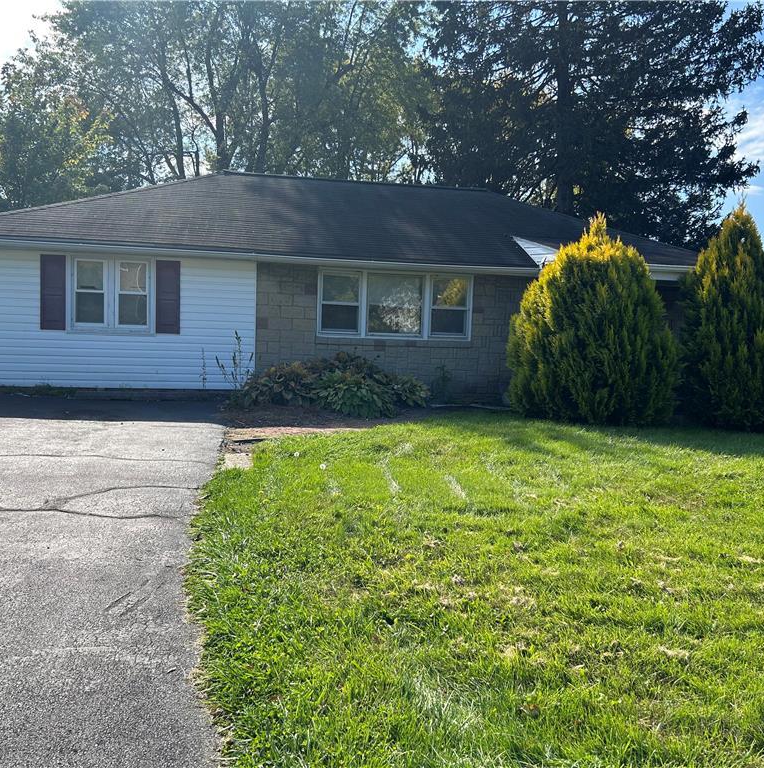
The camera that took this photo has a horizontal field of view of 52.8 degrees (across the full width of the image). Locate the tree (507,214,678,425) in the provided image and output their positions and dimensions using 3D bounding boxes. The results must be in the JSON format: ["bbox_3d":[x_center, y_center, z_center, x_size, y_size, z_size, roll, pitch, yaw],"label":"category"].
[{"bbox_3d":[3.053,-0.936,11.066,2.400,2.975,2.400,1,4,-13],"label":"tree"}]

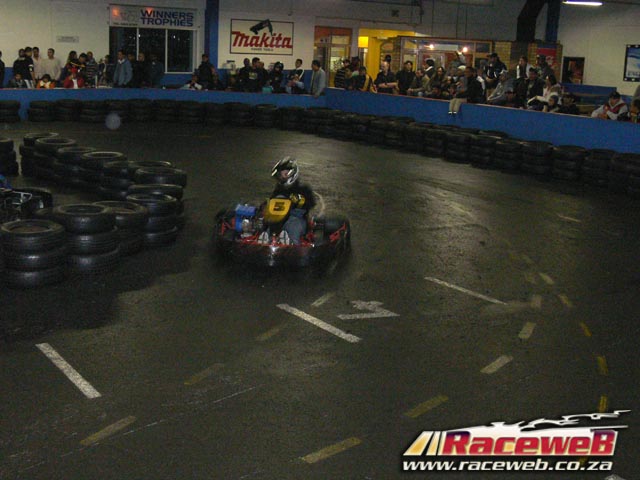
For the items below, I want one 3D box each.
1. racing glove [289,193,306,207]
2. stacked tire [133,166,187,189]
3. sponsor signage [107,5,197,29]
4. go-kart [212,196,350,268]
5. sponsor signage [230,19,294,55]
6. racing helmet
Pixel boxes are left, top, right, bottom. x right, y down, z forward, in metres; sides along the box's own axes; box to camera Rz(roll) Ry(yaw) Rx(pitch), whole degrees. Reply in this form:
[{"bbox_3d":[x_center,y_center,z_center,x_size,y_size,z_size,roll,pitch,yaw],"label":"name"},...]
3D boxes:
[{"bbox_3d":[-0.249,-0.448,9.000,0.150,0.130,0.150,7,15,19],"label":"racing glove"},{"bbox_3d":[-1.829,-0.715,9.300,0.590,0.165,0.590,2,14,0],"label":"stacked tire"},{"bbox_3d":[-5.196,-6.979,25.542,2.856,0.645,0.050,-7,17,-33],"label":"sponsor signage"},{"bbox_3d":[-0.353,-0.253,8.956,1.420,0.600,1.820,4,14,5],"label":"go-kart"},{"bbox_3d":[-1.956,-6.920,27.825,2.495,1.118,0.050,-7,17,-33],"label":"sponsor signage"},{"bbox_3d":[-0.401,-0.775,9.200,0.270,0.290,0.330,6,14,15],"label":"racing helmet"}]

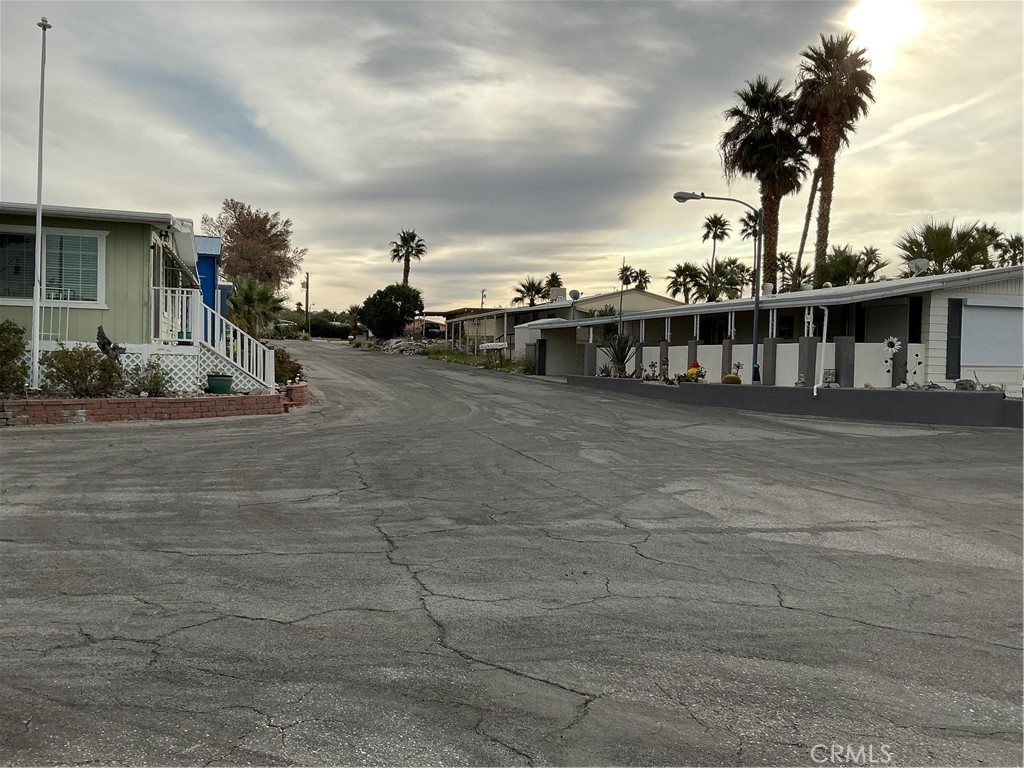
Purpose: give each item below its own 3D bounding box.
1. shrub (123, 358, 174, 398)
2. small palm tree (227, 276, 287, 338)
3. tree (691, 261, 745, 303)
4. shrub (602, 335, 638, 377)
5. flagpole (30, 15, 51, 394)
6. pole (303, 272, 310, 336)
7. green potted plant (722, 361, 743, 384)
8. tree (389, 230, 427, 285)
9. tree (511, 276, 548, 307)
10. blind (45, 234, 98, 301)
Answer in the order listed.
[{"bbox_3d":[-6.171,-0.128,14.100,0.820,0.680,0.750,1,1,-19],"label":"shrub"},{"bbox_3d":[-10.824,-2.794,35.057,2.550,3.500,2.500,1,2,0],"label":"small palm tree"},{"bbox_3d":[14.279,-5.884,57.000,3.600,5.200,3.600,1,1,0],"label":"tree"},{"bbox_3d":[4.388,-1.132,33.500,1.600,1.739,1.600,1,2,0],"label":"shrub"},{"bbox_3d":[-8.147,-3.092,14.296,0.240,6.385,0.240,2,2,0],"label":"flagpole"},{"bbox_3d":[-27.232,-10.210,110.150,0.900,9.200,0.500,1,2,0],"label":"pole"},{"bbox_3d":[6.336,-0.330,23.800,0.500,0.660,0.560,1,1,-21],"label":"green potted plant"},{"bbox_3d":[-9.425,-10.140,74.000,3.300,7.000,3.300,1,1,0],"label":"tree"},{"bbox_3d":[1.466,-5.897,72.112,3.300,6.900,3.300,1,2,0],"label":"tree"},{"bbox_3d":[-7.658,-2.025,14.400,0.840,1.120,0.060,1,1,-19],"label":"blind"}]

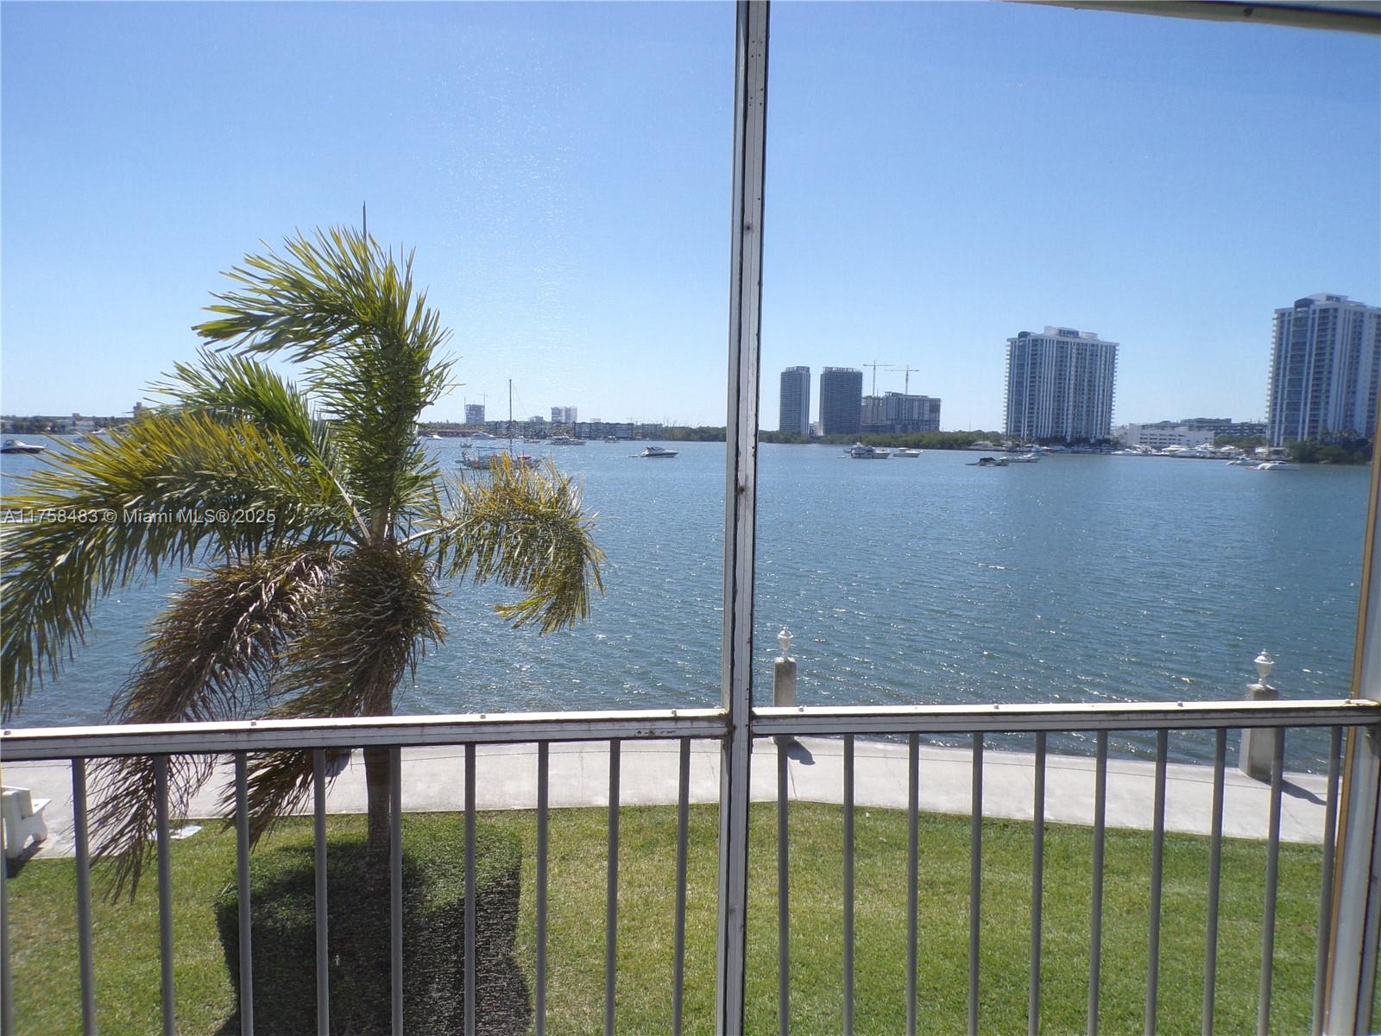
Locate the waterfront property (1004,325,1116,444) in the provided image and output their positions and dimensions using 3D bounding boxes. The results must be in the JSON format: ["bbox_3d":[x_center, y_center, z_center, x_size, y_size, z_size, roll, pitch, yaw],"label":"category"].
[{"bbox_3d":[282.780,-95.540,728.000,81.650,86.840,33.000,-2,6,-31],"label":"waterfront property"}]

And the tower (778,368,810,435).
[{"bbox_3d":[153.920,-166.760,1410.000,20.000,107.510,39.060,-4,7,-44],"label":"tower"}]

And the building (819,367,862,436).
[{"bbox_3d":[219.020,-162.480,1390.000,52.800,104.850,22.000,0,5,-9],"label":"building"}]

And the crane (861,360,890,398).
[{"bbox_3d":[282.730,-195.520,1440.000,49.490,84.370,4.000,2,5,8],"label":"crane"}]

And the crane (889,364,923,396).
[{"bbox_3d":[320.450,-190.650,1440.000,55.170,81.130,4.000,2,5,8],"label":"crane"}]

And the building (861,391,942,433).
[{"bbox_3d":[314.850,-148.650,1435.000,98.350,73.250,62.000,-1,5,-25],"label":"building"}]

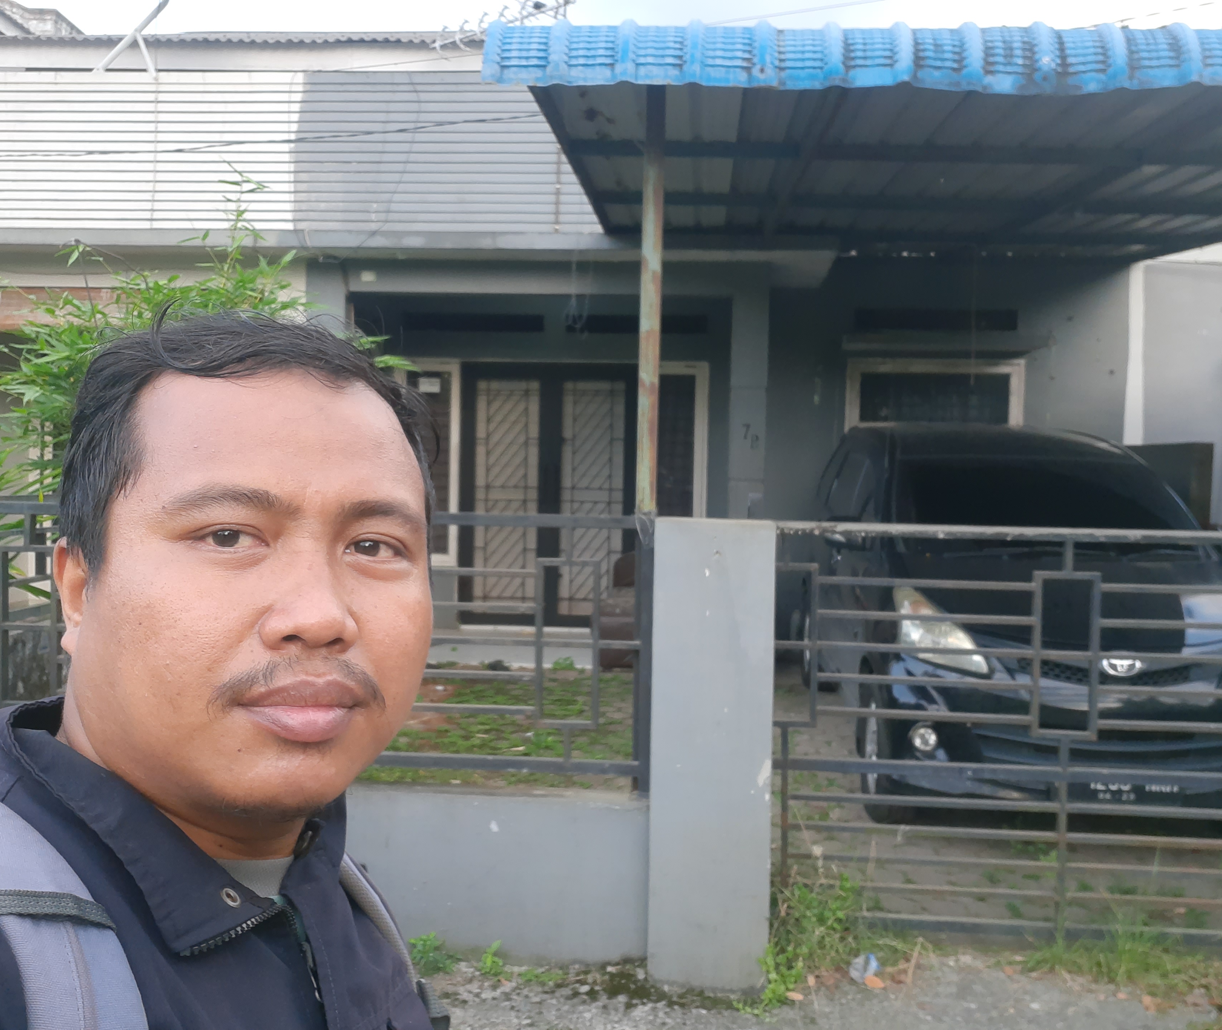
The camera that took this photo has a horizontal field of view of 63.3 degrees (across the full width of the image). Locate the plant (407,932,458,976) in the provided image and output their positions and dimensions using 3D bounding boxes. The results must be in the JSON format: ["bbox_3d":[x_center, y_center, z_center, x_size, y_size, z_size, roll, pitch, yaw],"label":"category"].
[{"bbox_3d":[-0.517,1.276,2.881,0.146,0.127,0.124,1,2,4],"label":"plant"}]

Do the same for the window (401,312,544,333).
[{"bbox_3d":[-1.100,-1.536,7.950,1.144,0.161,0.100,1,2,2],"label":"window"}]

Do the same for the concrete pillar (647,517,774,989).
[{"bbox_3d":[0.297,0.681,3.014,0.342,1.348,0.330,1,2,4],"label":"concrete pillar"}]

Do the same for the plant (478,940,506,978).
[{"bbox_3d":[-0.345,1.289,2.875,0.078,0.109,0.066,1,2,4],"label":"plant"}]

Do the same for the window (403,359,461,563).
[{"bbox_3d":[-1.451,-0.416,7.950,0.508,1.605,0.100,1,2,2],"label":"window"}]

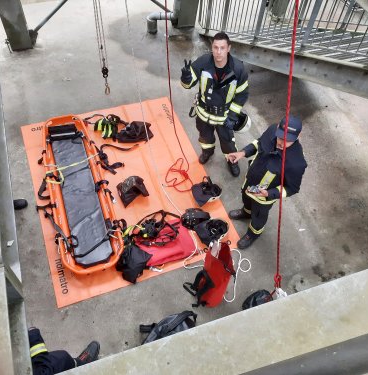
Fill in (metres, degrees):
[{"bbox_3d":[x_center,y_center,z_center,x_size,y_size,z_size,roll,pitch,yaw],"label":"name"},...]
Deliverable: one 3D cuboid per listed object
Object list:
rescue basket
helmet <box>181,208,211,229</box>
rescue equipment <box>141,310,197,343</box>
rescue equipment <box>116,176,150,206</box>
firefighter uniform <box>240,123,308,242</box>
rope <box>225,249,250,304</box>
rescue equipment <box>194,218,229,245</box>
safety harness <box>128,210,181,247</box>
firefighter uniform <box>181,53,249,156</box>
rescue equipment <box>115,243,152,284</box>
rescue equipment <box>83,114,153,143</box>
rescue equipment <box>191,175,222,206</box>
[{"bbox_3d":[-1.232,0.008,4.383,0.660,0.210,2.160,-13,59,-13],"label":"rescue basket"},{"bbox_3d":[0.139,0.352,4.286,0.330,0.200,0.260,-10,58,-12],"label":"helmet"},{"bbox_3d":[-0.098,1.377,3.552,0.520,0.260,0.300,-26,62,-20],"label":"rescue equipment"},{"bbox_3d":[-0.595,0.029,4.425,0.310,0.220,0.270,-24,62,-19],"label":"rescue equipment"},{"bbox_3d":[0.786,0.010,3.751,0.480,1.450,0.580,-28,63,-21],"label":"firefighter uniform"},{"bbox_3d":[0.549,0.952,4.022,0.250,0.050,0.580,17,57,7],"label":"rope"},{"bbox_3d":[0.308,0.492,4.208,0.380,0.200,0.280,-10,58,-12],"label":"rescue equipment"},{"bbox_3d":[-0.298,0.452,4.147,0.500,0.170,0.380,-15,59,-14],"label":"safety harness"},{"bbox_3d":[0.308,-0.810,4.252,0.680,1.450,0.420,8,56,0],"label":"firefighter uniform"},{"bbox_3d":[-0.534,0.792,3.937,0.340,0.200,0.400,-24,62,-19],"label":"rescue equipment"},{"bbox_3d":[-0.856,-0.797,4.996,0.920,0.150,0.330,12,56,3],"label":"rescue equipment"},{"bbox_3d":[0.274,0.066,4.487,0.370,0.200,0.290,-8,58,-10],"label":"rescue equipment"}]

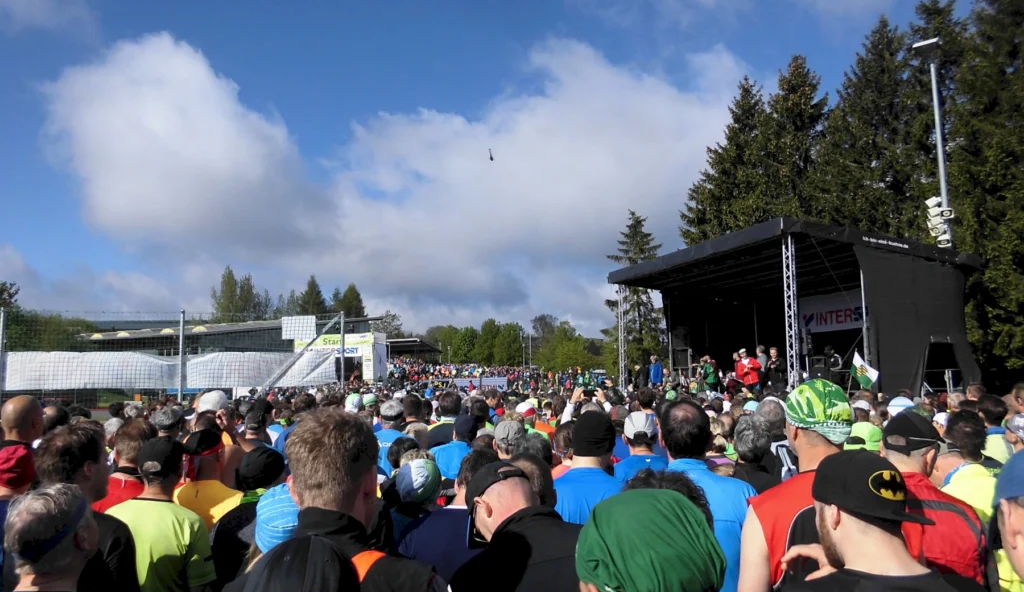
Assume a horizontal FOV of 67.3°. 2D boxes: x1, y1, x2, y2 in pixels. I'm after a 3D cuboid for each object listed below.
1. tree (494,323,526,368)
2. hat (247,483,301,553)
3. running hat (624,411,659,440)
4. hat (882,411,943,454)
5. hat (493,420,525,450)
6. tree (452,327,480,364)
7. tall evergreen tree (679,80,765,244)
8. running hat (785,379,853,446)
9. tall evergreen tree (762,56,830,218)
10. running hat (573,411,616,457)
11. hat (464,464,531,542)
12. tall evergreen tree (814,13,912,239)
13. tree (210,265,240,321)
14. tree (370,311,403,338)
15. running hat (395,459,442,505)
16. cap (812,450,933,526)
[{"bbox_3d":[-0.523,8.206,115.000,4.600,8.509,4.600,-1,-6,0],"label":"tree"},{"bbox_3d":[-0.671,0.657,2.250,0.190,0.200,0.230,-1,-6,5],"label":"hat"},{"bbox_3d":[0.737,0.736,4.384,0.180,0.155,0.260,-2,-7,12],"label":"running hat"},{"bbox_3d":[1.508,0.512,2.871,0.260,0.155,0.180,4,-8,-38],"label":"hat"},{"bbox_3d":[-0.021,0.810,4.500,0.178,0.140,0.255,1,-7,-15],"label":"hat"},{"bbox_3d":[-6.953,8.432,115.000,3.900,8.061,3.900,-1,-6,0],"label":"tree"},{"bbox_3d":[12.395,-2.732,39.815,7.600,17.950,7.600,-1,-6,0],"label":"tall evergreen tree"},{"bbox_3d":[0.913,0.343,2.306,0.185,0.180,0.235,1,0,-15],"label":"running hat"},{"bbox_3d":[13.880,-3.108,36.496,5.600,17.155,5.600,-1,-6,0],"label":"tall evergreen tree"},{"bbox_3d":[0.360,0.596,3.356,0.190,0.200,0.225,-2,-6,9],"label":"running hat"},{"bbox_3d":[-0.054,0.580,2.150,0.178,0.150,0.265,4,-48,-35],"label":"hat"},{"bbox_3d":[14.934,-3.180,31.000,5.800,16.965,5.800,-1,-6,0],"label":"tall evergreen tree"},{"bbox_3d":[-37.251,4.662,100.000,4.200,17.179,4.200,-1,-6,0],"label":"tree"},{"bbox_3d":[-13.048,5.893,79.833,4.600,8.805,4.600,-1,-6,0],"label":"tree"},{"bbox_3d":[-0.387,0.772,3.200,0.190,0.180,0.230,0,-6,-5],"label":"running hat"},{"bbox_3d":[0.797,0.428,1.702,0.180,0.165,0.275,2,4,-23],"label":"cap"}]

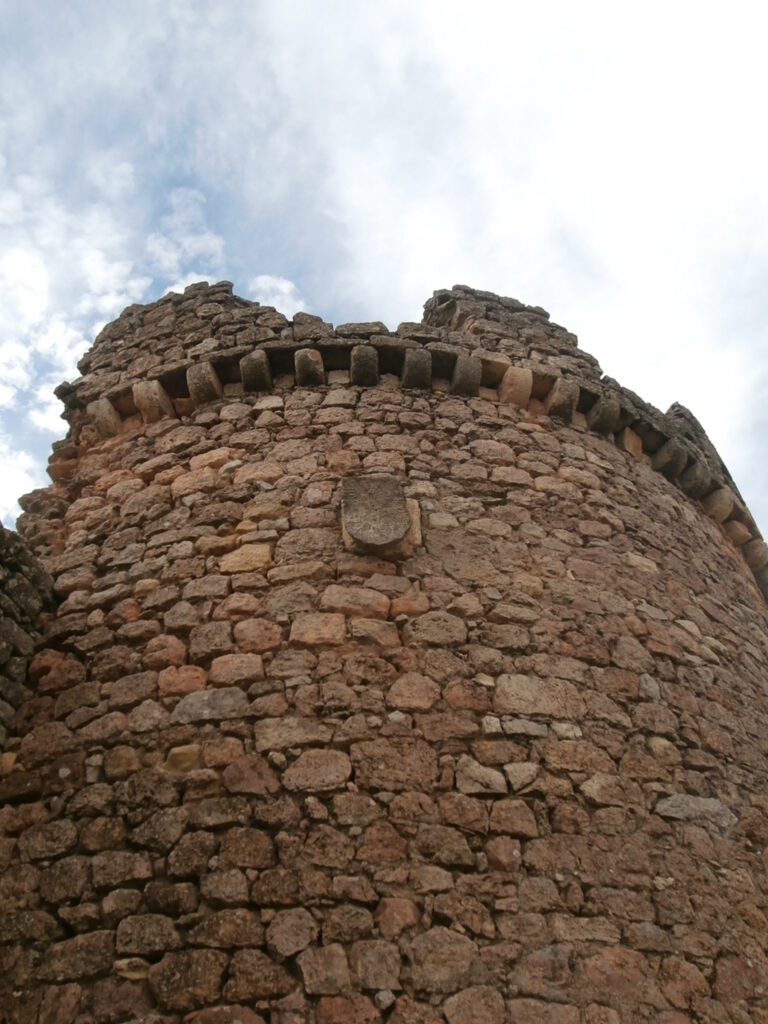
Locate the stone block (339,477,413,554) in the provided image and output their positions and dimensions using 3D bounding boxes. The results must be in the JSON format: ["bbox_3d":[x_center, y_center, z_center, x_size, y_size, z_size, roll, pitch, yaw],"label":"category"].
[{"bbox_3d":[-0.071,0.069,7.777,0.585,0.760,0.200,1,-40,-1],"label":"stone block"}]

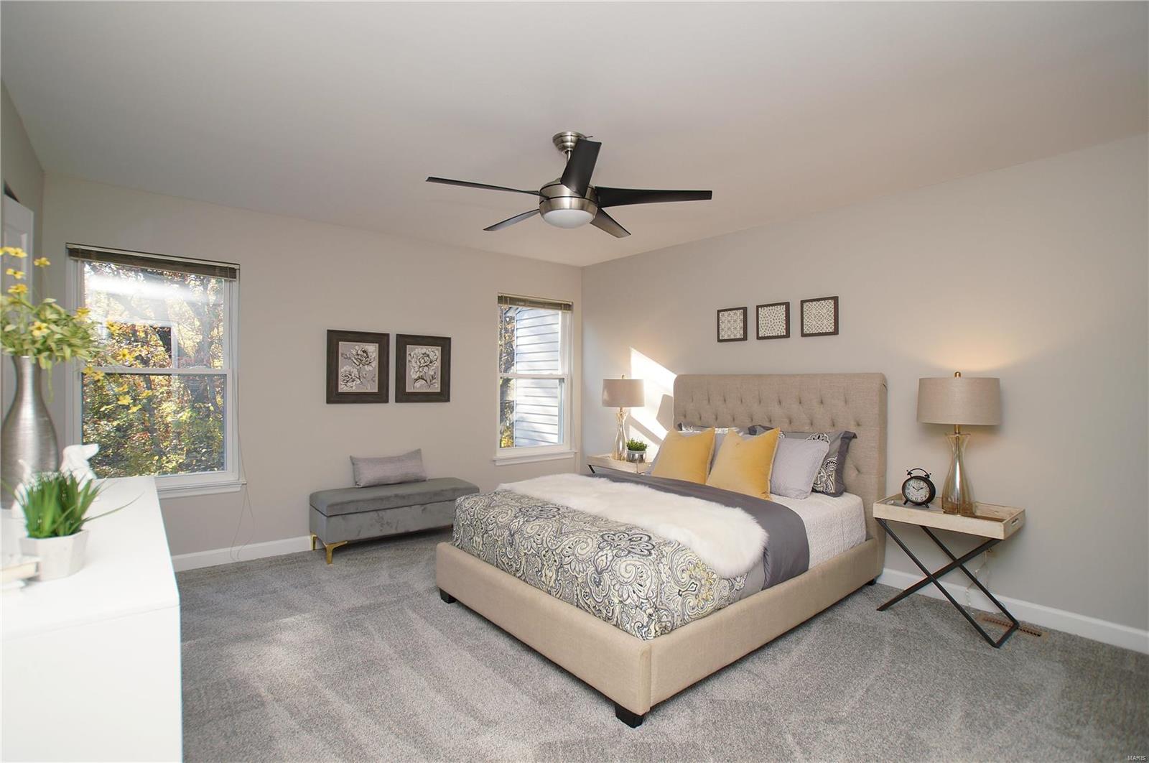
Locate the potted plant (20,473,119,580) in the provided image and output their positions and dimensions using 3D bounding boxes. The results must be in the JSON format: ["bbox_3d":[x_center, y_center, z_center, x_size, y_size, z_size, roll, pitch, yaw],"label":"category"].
[{"bbox_3d":[-1.140,0.313,1.145,0.147,0.210,0.142,1,0,-43],"label":"potted plant"}]

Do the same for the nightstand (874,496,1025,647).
[{"bbox_3d":[2.034,0.985,2.780,0.436,0.609,0.568,1,0,-43],"label":"nightstand"}]

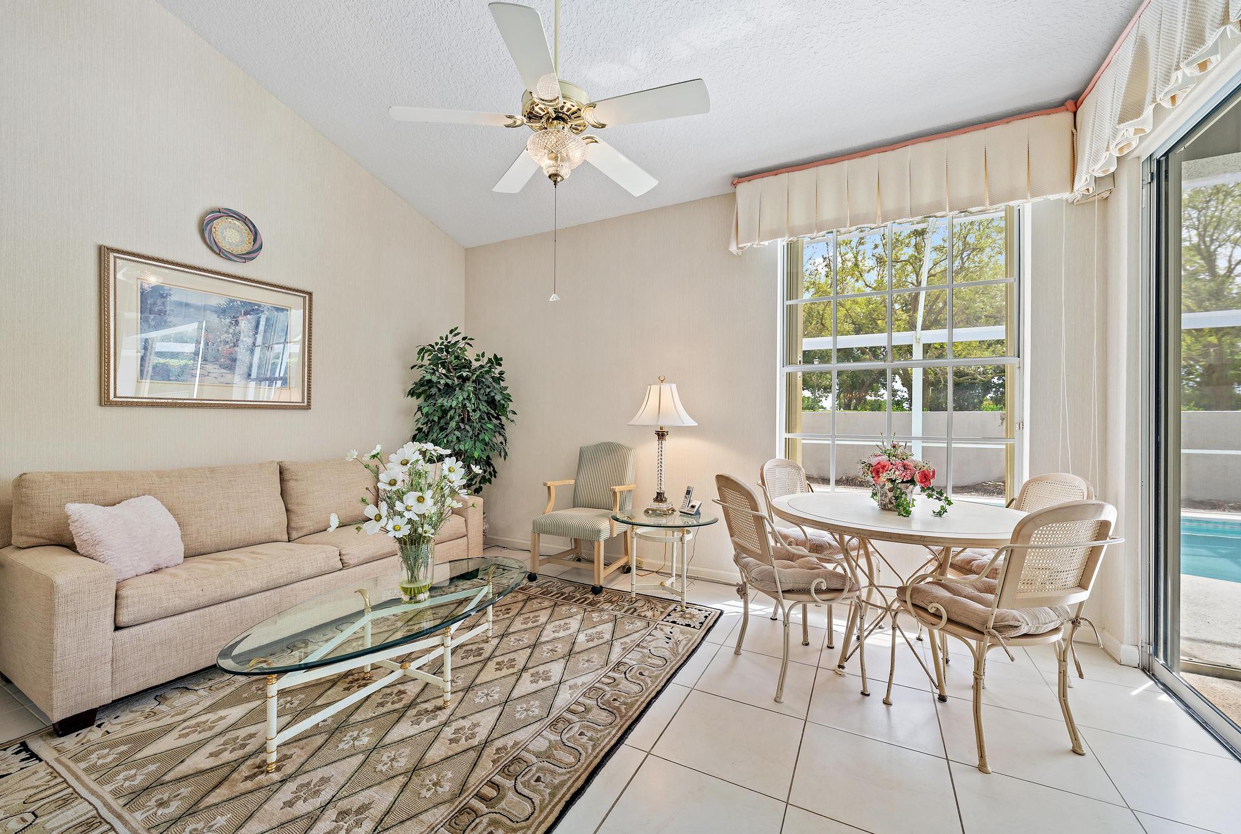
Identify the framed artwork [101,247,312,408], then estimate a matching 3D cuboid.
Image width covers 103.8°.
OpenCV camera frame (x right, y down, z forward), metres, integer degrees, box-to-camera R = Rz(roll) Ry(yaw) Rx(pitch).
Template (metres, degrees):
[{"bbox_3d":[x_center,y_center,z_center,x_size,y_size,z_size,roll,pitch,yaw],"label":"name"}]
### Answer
[{"bbox_3d":[-2.346,-0.449,2.870,0.040,0.793,1.019,0,0,28],"label":"framed artwork"}]

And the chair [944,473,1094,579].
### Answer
[{"bbox_3d":[1.831,0.728,2.345,0.550,0.910,0.560,0,0,2],"label":"chair"}]

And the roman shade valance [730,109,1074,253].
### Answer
[{"bbox_3d":[1.552,-1.344,2.918,1.720,0.460,0.170,0,0,27],"label":"roman shade valance"}]

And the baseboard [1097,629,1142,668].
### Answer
[{"bbox_3d":[2.459,1.141,2.404,0.080,0.087,0.220,0,0,28],"label":"baseboard"}]

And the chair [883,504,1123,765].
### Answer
[{"bbox_3d":[1.384,0.727,1.811,0.560,0.910,0.550,0,0,-13],"label":"chair"}]

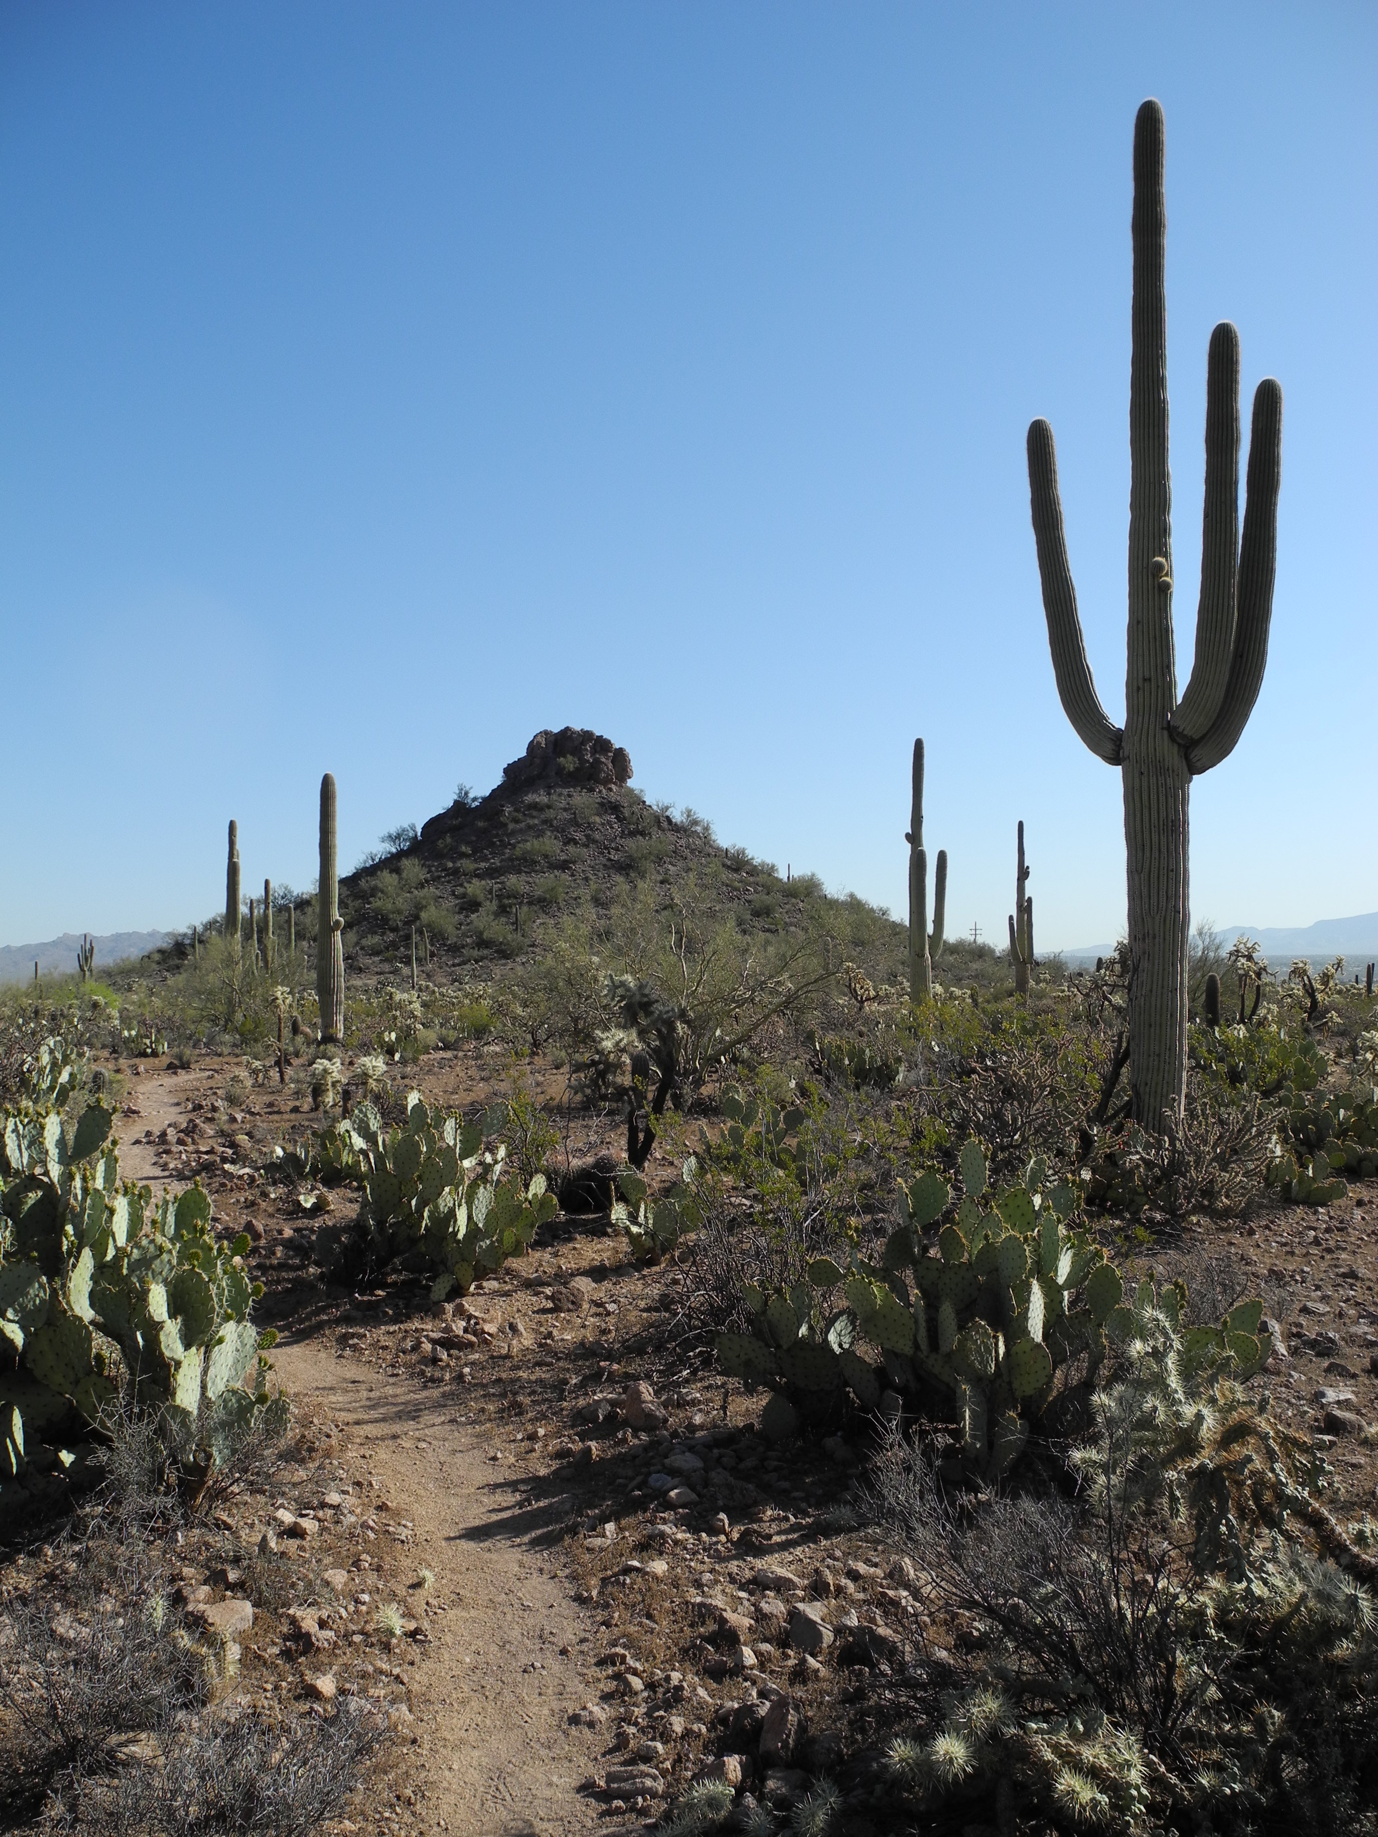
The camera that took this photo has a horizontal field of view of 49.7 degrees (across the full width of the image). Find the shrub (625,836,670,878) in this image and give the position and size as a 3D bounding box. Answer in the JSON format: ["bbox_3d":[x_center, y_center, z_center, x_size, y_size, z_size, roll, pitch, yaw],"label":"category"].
[{"bbox_3d":[-3.809,-5.648,136.000,4.072,3.809,3.700,0,-1,0],"label":"shrub"}]

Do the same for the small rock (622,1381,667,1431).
[{"bbox_3d":[-0.156,1.705,5.200,0.155,0.135,0.140,0,-1,0],"label":"small rock"}]

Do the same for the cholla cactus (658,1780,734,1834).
[{"bbox_3d":[0.009,1.583,2.620,0.145,0.110,0.140,0,-1,0],"label":"cholla cactus"}]

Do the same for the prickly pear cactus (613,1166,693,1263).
[{"bbox_3d":[-0.189,1.595,8.000,0.430,0.530,0.400,0,-1,0],"label":"prickly pear cactus"}]

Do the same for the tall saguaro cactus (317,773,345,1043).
[{"bbox_3d":[-6.132,-0.172,25.500,0.468,4.655,0.440,0,-1,0],"label":"tall saguaro cactus"}]

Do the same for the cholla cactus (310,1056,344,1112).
[{"bbox_3d":[-3.731,1.714,15.300,0.360,0.580,0.350,0,-1,0],"label":"cholla cactus"}]

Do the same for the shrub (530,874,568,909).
[{"bbox_3d":[-12.053,-2.349,128.000,3.214,3.091,3.100,0,-1,0],"label":"shrub"}]

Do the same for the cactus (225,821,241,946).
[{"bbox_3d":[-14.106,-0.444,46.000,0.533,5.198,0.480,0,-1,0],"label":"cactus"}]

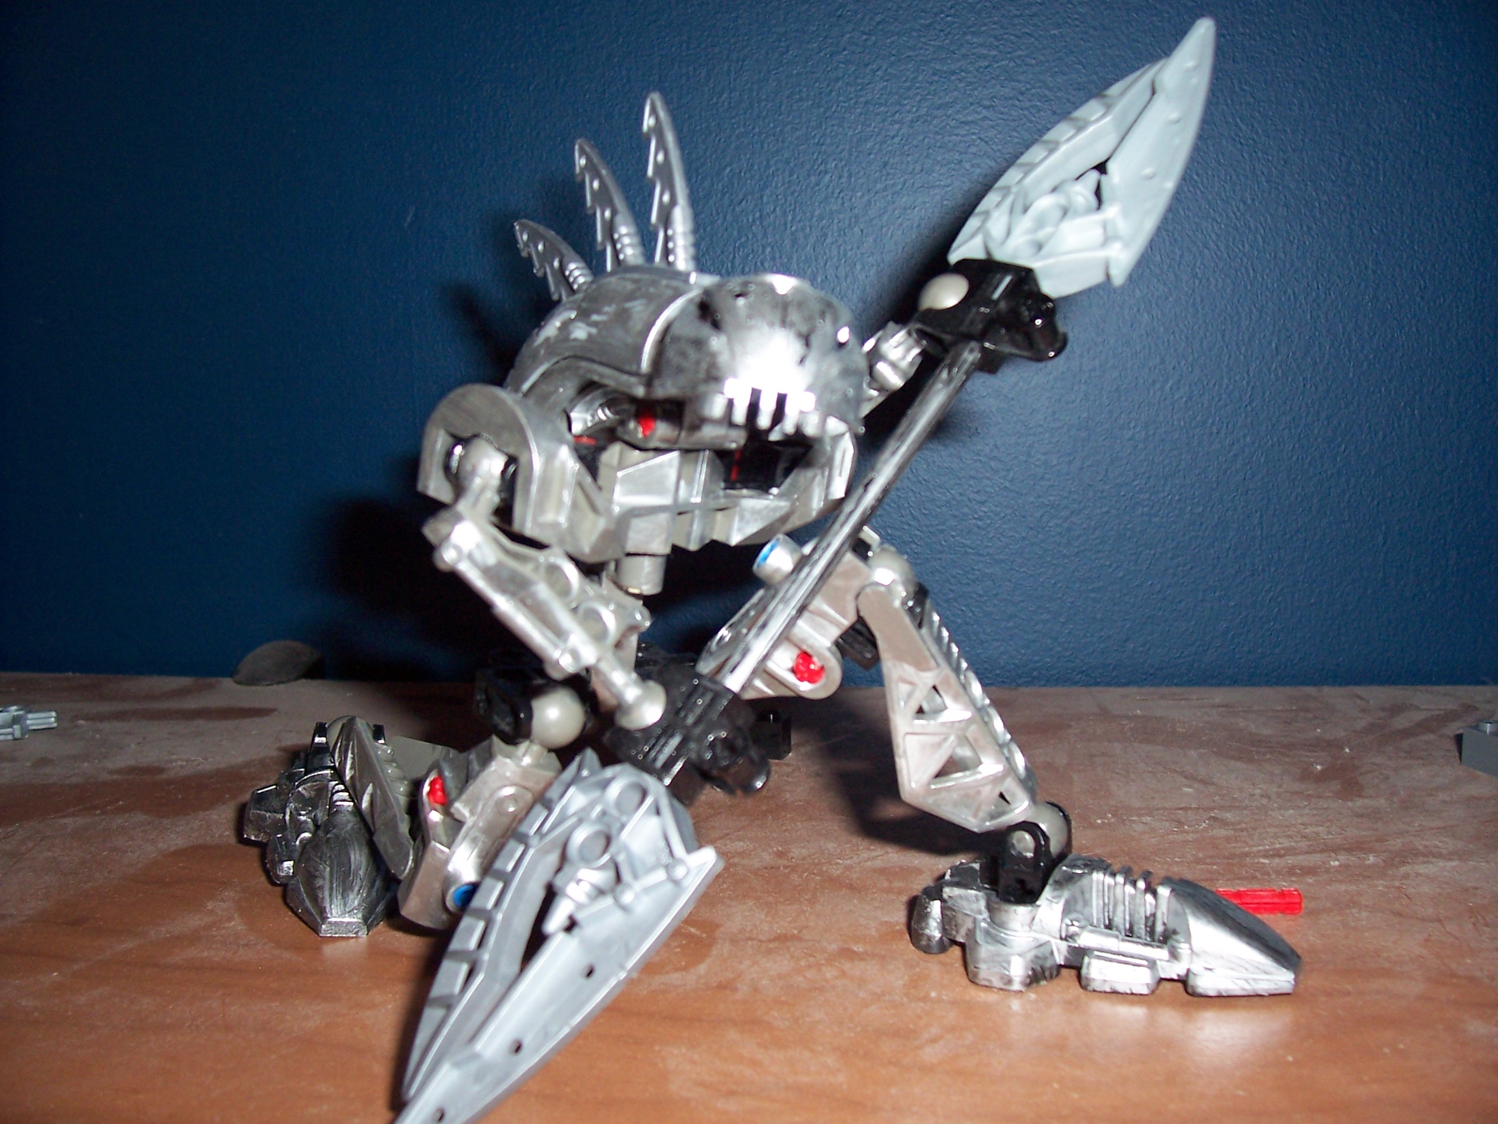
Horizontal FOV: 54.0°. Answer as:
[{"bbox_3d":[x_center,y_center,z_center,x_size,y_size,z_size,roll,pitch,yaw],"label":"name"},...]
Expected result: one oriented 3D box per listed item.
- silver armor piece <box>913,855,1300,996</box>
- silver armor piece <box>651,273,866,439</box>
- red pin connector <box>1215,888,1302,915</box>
[{"bbox_3d":[0.061,0.060,0.257,0.064,0.019,0.039,4,11,21],"label":"silver armor piece"},{"bbox_3d":[0.002,-0.033,0.236,0.035,0.025,0.024,-5,17,-30],"label":"silver armor piece"},{"bbox_3d":[0.096,0.064,0.276,0.016,0.005,0.005,0,10,0],"label":"red pin connector"}]

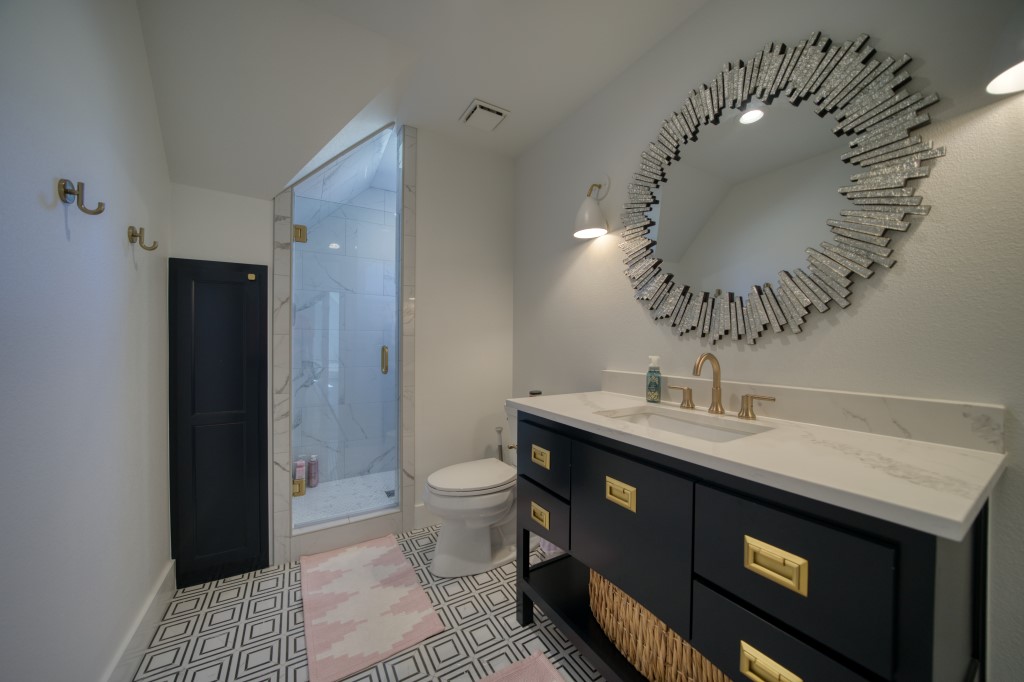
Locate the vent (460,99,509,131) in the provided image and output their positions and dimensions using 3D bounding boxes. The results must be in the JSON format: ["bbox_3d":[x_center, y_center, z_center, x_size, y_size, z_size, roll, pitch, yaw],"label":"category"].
[{"bbox_3d":[-0.152,-1.280,1.955,0.222,0.025,0.215,0,0,-31],"label":"vent"}]

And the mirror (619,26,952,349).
[{"bbox_3d":[0.745,-0.425,1.169,0.040,0.885,0.910,0,0,-31],"label":"mirror"}]

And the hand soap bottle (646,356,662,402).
[{"bbox_3d":[0.577,0.154,1.387,0.060,0.185,0.060,0,0,37],"label":"hand soap bottle"}]

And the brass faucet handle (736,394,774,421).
[{"bbox_3d":[0.767,0.208,1.073,0.056,0.073,0.104,0,-1,-31],"label":"brass faucet handle"}]

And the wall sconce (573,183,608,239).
[{"bbox_3d":[0.389,-0.661,1.683,0.177,0.277,0.158,0,-1,-31],"label":"wall sconce"}]

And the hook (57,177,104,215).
[{"bbox_3d":[-1.166,-0.392,0.933,0.071,0.090,0.064,0,0,-31],"label":"hook"}]

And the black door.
[{"bbox_3d":[-1.476,0.401,1.746,0.382,1.599,0.034,0,-1,-28],"label":"black door"}]

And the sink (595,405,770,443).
[{"bbox_3d":[0.511,0.316,1.064,0.280,0.140,0.420,0,0,-31],"label":"sink"}]

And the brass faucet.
[{"bbox_3d":[0.667,0.143,1.163,0.172,0.205,0.058,0,-1,-31],"label":"brass faucet"}]

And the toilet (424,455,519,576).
[{"bbox_3d":[-0.102,0.765,1.897,0.725,0.770,0.440,0,0,-31],"label":"toilet"}]

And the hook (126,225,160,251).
[{"bbox_3d":[-1.333,-0.371,1.242,0.069,0.081,0.066,0,-1,-31],"label":"hook"}]

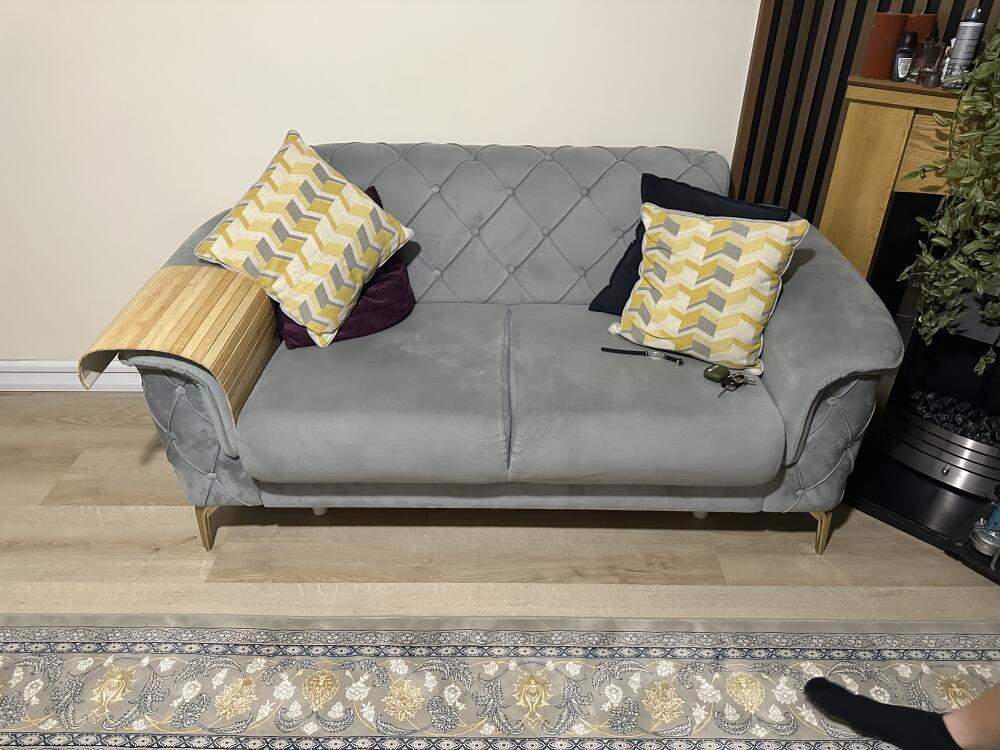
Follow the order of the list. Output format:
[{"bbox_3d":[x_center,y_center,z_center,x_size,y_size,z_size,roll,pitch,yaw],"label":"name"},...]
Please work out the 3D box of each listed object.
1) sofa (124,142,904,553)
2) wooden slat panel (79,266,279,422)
[{"bbox_3d":[0.033,-0.103,1.851,1.720,0.870,0.820,0,29,0],"label":"sofa"},{"bbox_3d":[-0.754,-0.068,1.665,0.310,0.240,0.345,1,38,1],"label":"wooden slat panel"}]

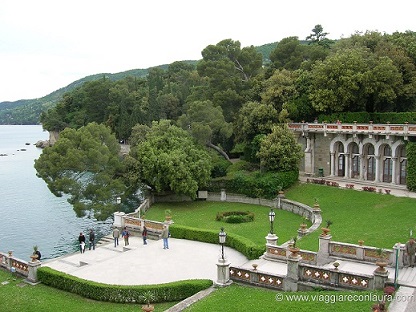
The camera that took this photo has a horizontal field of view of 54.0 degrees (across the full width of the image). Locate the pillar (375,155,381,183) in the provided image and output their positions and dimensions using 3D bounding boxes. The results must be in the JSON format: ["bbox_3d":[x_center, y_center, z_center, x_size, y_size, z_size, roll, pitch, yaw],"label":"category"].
[{"bbox_3d":[20.603,1.589,49.803,0.530,3.311,0.530,-3,6,-33],"label":"pillar"}]

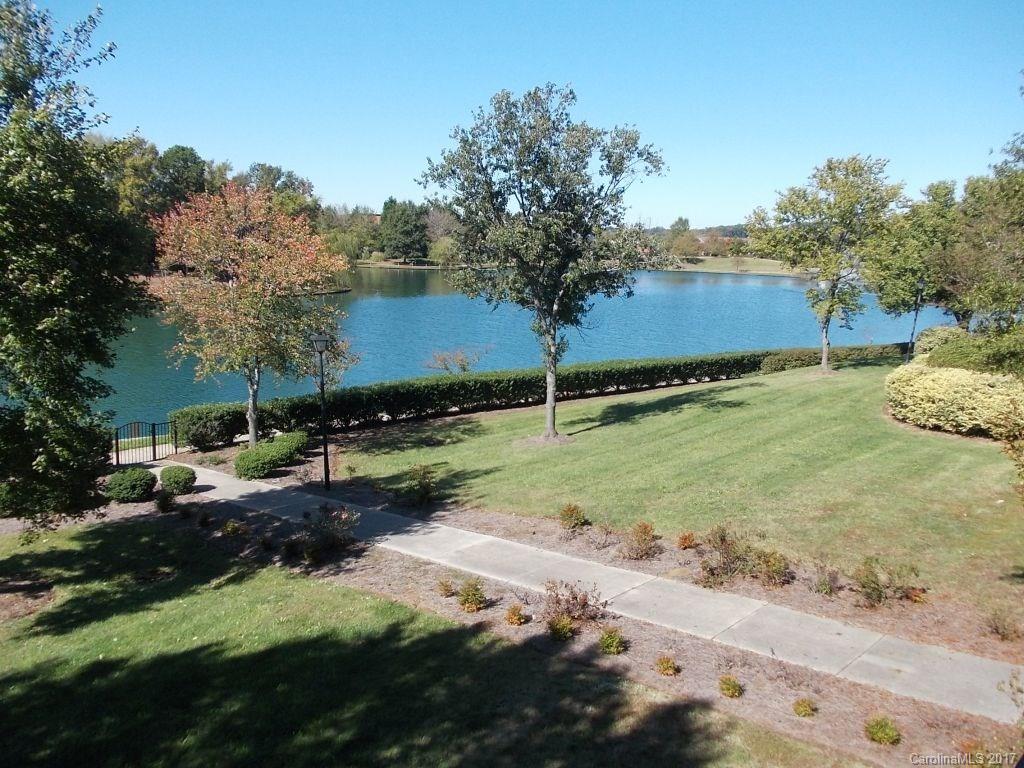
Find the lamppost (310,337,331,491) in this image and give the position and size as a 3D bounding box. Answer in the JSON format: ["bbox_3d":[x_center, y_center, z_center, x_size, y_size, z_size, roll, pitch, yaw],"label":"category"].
[{"bbox_3d":[-4.219,0.638,18.615,0.400,3.610,0.400,0,10,0],"label":"lamppost"}]

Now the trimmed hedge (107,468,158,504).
[{"bbox_3d":[-8.368,2.210,18.217,1.120,0.760,1.050,0,10,0],"label":"trimmed hedge"}]

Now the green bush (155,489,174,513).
[{"bbox_3d":[-7.283,2.463,17.359,0.430,0.530,0.430,0,10,0],"label":"green bush"}]

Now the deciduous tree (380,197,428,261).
[{"bbox_3d":[-19.857,-28.631,153.000,8.800,11.800,8.800,0,10,0],"label":"deciduous tree"}]

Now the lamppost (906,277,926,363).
[{"bbox_3d":[16.994,-2.689,34.959,0.420,3.660,0.420,4,10,-1],"label":"lamppost"}]

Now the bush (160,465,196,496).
[{"bbox_3d":[-7.473,2.162,18.559,0.820,0.720,0.820,0,10,0],"label":"bush"}]

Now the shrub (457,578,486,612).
[{"bbox_3d":[-0.623,3.255,12.746,0.460,0.520,0.460,0,10,0],"label":"shrub"}]

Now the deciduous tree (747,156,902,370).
[{"bbox_3d":[12.428,-4.693,32.941,6.200,8.450,6.000,0,10,0],"label":"deciduous tree"}]

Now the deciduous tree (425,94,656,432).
[{"bbox_3d":[0.831,-3.166,22.556,6.500,9.500,6.300,0,10,0],"label":"deciduous tree"}]

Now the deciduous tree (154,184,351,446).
[{"bbox_3d":[-7.019,-1.780,22.403,5.300,7.050,5.200,0,10,0],"label":"deciduous tree"}]

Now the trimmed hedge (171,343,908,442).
[{"bbox_3d":[3.976,-0.205,30.054,30.501,0.980,1.100,-6,12,-29],"label":"trimmed hedge"}]

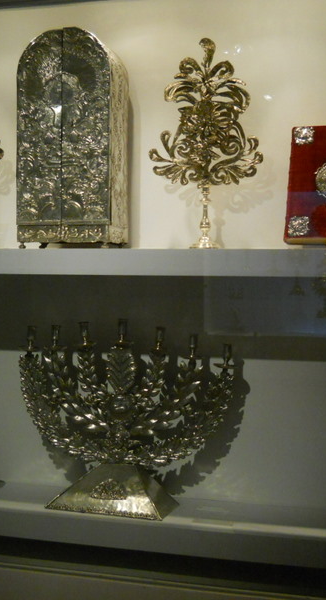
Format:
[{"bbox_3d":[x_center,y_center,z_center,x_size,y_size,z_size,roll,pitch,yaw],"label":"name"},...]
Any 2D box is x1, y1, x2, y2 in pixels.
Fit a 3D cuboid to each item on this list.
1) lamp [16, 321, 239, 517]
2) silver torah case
[{"bbox_3d":[-0.089,0.251,1.877,0.502,0.412,0.140,1,2,19],"label":"lamp"},{"bbox_3d":[-0.198,-0.349,1.903,0.215,0.471,0.127,1,2,16],"label":"silver torah case"}]

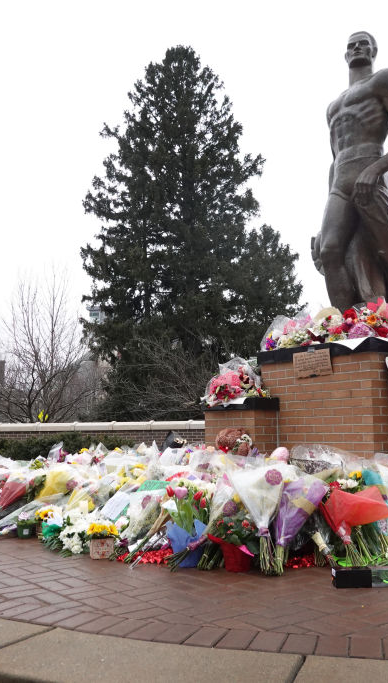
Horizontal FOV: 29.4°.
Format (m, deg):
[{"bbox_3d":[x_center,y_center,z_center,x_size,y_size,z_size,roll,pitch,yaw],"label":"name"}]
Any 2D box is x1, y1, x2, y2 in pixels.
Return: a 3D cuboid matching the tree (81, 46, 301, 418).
[{"bbox_3d":[-0.125,-3.441,27.608,8.000,16.020,7.400,0,-7,0],"label":"tree"}]

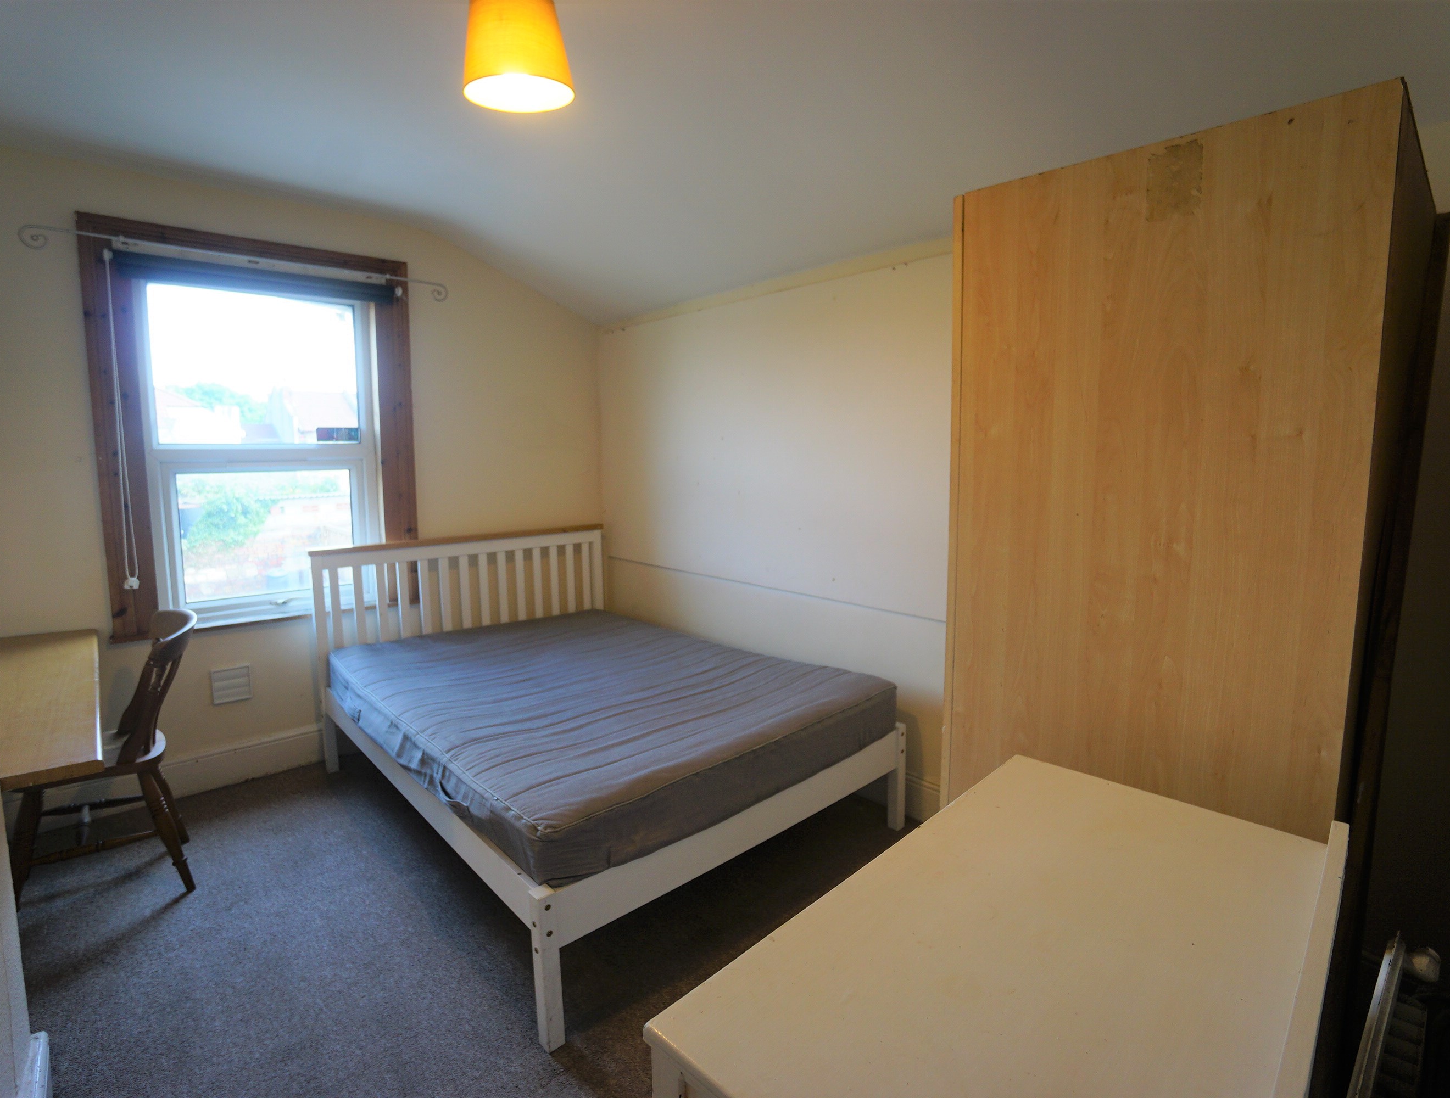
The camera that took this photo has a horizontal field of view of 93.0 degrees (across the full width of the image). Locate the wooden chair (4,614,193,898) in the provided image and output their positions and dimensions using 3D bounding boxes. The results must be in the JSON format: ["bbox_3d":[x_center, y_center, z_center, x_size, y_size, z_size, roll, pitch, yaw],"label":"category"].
[{"bbox_3d":[-1.924,0.639,2.151,0.505,0.879,0.434,-6,9,-35],"label":"wooden chair"}]

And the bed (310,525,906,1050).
[{"bbox_3d":[-0.545,0.513,2.713,1.445,0.969,1.984,-7,10,-42],"label":"bed"}]

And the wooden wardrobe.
[{"bbox_3d":[0.926,0.236,1.441,0.727,1.818,0.611,-7,10,-42],"label":"wooden wardrobe"}]

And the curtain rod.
[{"bbox_3d":[-1.847,-1.132,2.789,1.434,0.091,0.071,-7,10,-42],"label":"curtain rod"}]

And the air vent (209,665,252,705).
[{"bbox_3d":[-2.047,0.564,2.857,0.128,0.147,0.020,-7,10,-42],"label":"air vent"}]

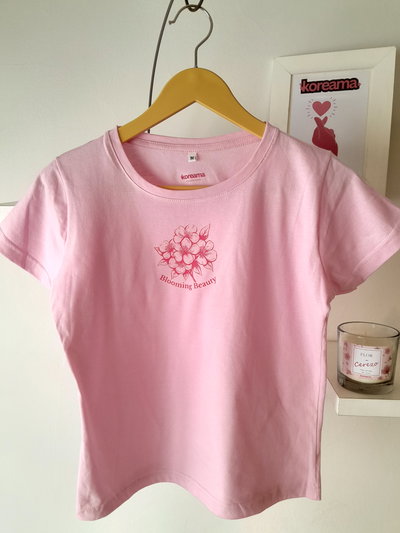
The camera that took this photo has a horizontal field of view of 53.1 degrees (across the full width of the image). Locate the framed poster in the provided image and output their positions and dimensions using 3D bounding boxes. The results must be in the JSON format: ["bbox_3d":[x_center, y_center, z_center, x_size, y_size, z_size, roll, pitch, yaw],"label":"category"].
[{"bbox_3d":[0.239,-0.252,0.746,0.220,0.285,0.020,3,7,12],"label":"framed poster"}]

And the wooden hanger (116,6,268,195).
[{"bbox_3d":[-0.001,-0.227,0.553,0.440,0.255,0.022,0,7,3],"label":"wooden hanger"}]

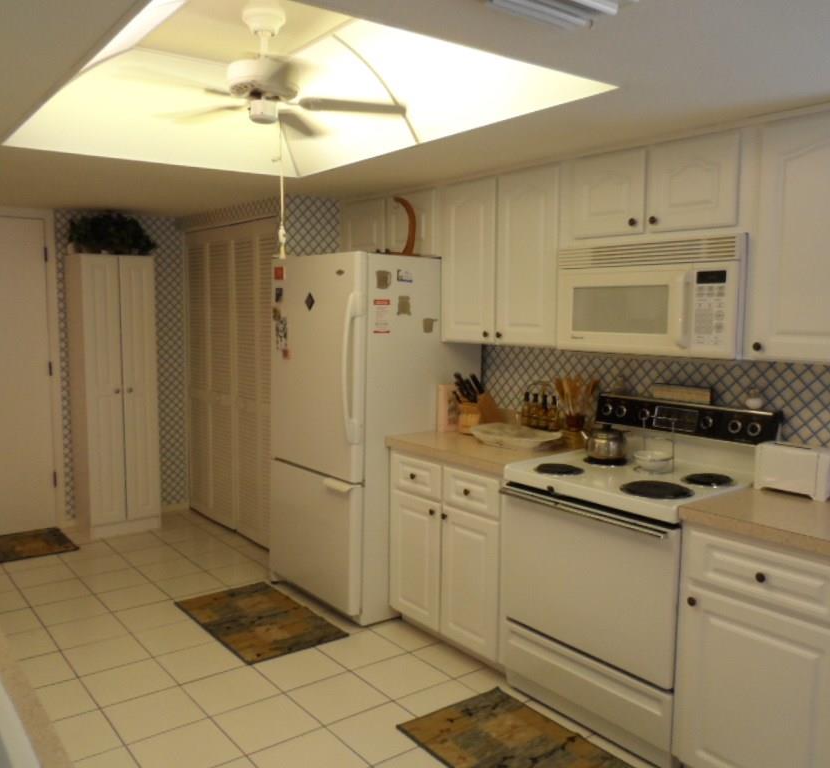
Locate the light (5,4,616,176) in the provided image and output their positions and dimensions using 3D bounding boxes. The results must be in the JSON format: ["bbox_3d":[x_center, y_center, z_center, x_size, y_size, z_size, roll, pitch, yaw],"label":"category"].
[{"bbox_3d":[-0.522,-1.067,2.412,1.235,0.330,1.840,-3,7,-38],"label":"light"}]

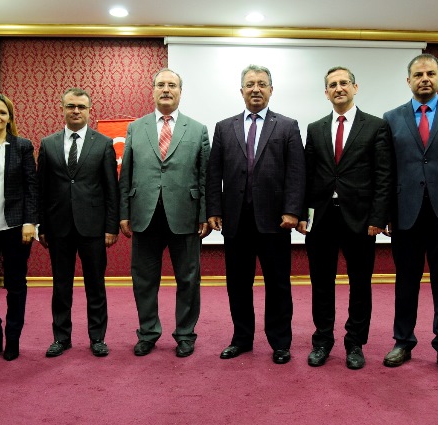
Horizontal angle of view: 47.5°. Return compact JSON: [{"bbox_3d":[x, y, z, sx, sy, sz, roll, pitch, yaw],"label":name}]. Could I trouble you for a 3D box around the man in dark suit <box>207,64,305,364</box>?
[{"bbox_3d":[0.232,-0.019,3.040,0.590,1.785,0.370,0,1,13],"label":"man in dark suit"}]

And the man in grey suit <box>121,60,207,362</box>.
[{"bbox_3d":[-0.339,-0.016,3.170,0.570,1.775,0.360,0,1,2],"label":"man in grey suit"}]

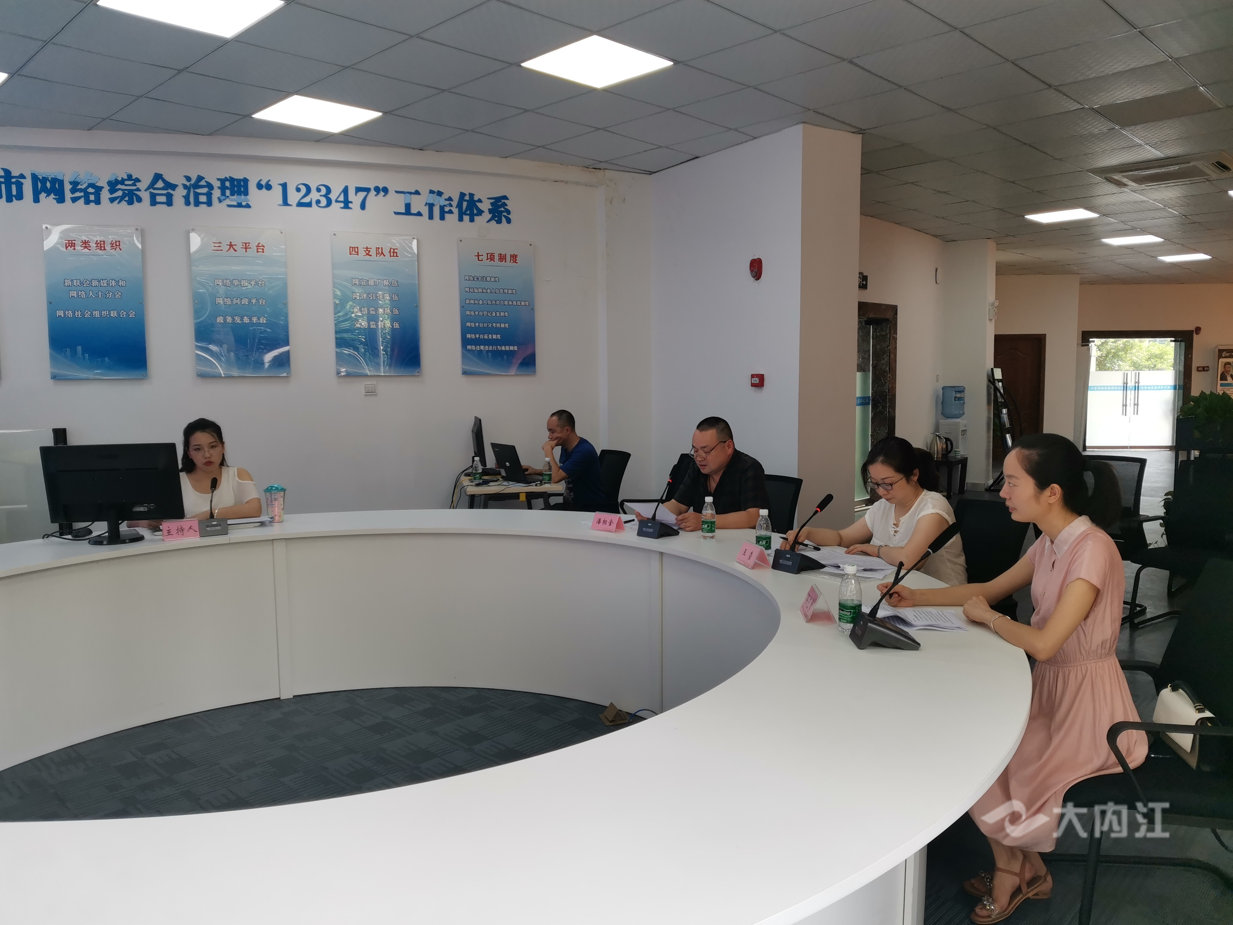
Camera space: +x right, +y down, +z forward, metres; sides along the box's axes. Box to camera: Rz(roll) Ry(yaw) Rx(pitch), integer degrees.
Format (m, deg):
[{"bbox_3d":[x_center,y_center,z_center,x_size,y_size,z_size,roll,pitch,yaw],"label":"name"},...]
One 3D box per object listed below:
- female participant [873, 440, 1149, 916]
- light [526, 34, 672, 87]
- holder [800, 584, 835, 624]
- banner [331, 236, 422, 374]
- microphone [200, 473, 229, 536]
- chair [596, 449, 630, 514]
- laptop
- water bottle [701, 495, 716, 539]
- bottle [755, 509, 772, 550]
[{"bbox_3d":[1.100,0.574,2.519,0.620,1.290,0.540,0,5,5],"label":"female participant"},{"bbox_3d":[-0.098,-2.055,4.742,0.590,0.030,0.590,-6,7,-45],"label":"light"},{"bbox_3d":[0.580,0.402,2.673,0.083,0.082,0.146,0,5,3],"label":"holder"},{"bbox_3d":[-1.715,-1.122,6.649,0.584,0.995,0.020,-2,6,-19],"label":"banner"},{"bbox_3d":[-1.843,0.196,4.205,0.125,0.245,0.250,-4,6,-34],"label":"microphone"},{"bbox_3d":[-0.245,0.426,5.902,0.580,0.960,0.570,-3,6,-24],"label":"chair"},{"bbox_3d":[-0.615,-0.004,6.240,0.310,0.246,0.345,-3,6,-28],"label":"laptop"},{"bbox_3d":[0.405,0.238,4.075,0.063,0.187,0.063,0,5,0],"label":"water bottle"},{"bbox_3d":[0.570,0.270,3.580,0.064,0.182,0.064,-1,5,0],"label":"bottle"}]

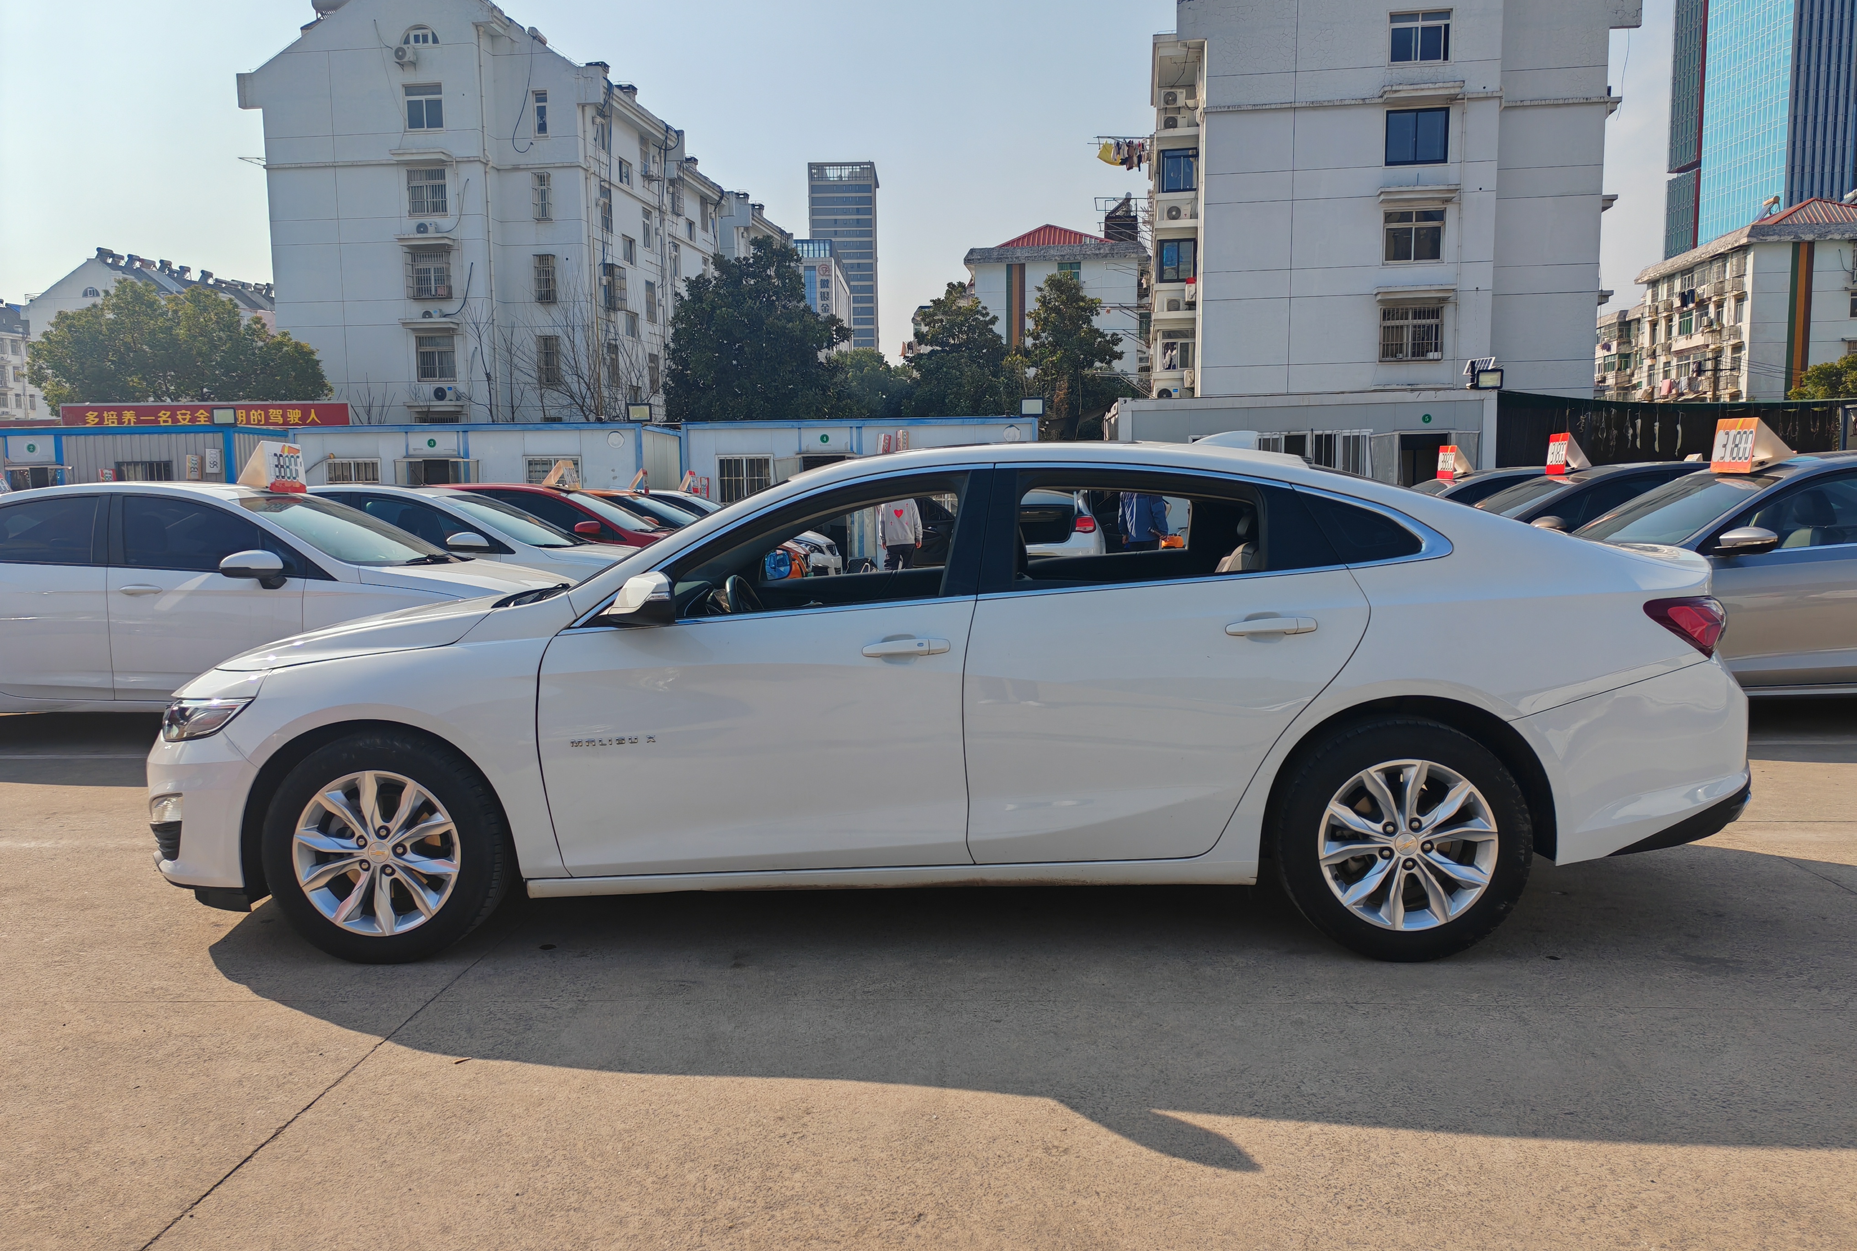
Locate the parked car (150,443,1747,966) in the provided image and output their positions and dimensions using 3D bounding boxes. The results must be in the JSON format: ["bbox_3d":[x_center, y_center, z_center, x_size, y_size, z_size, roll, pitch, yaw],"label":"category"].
[{"bbox_3d":[0.003,0.128,4.824,4.930,1.468,1.854,0,5,1],"label":"parked car"}]

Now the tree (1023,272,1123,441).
[{"bbox_3d":[3.873,-5.727,38.630,2.660,7.250,2.660,-1,5,0],"label":"tree"}]

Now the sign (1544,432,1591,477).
[{"bbox_3d":[4.853,-1.300,11.000,0.220,0.290,0.370,-11,5,-2],"label":"sign"}]

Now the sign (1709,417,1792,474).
[{"bbox_3d":[4.760,-1.037,8.350,0.270,0.290,0.430,-11,5,4],"label":"sign"}]

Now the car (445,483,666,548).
[{"bbox_3d":[-3.900,-0.638,14.200,4.600,1.470,1.800,0,5,3],"label":"car"}]

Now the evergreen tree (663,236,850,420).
[{"bbox_3d":[-4.753,-6.501,40.565,5.220,8.630,5.220,-1,5,0],"label":"evergreen tree"}]

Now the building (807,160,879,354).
[{"bbox_3d":[-27.497,-95.946,478.037,20.500,104.600,30.000,-1,5,0],"label":"building"}]

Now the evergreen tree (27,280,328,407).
[{"bbox_3d":[-19.912,-5.491,38.653,8.010,7.350,8.010,-1,5,0],"label":"evergreen tree"}]

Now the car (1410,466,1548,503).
[{"bbox_3d":[5.237,-0.712,13.293,4.600,1.460,1.790,-1,5,-2],"label":"car"}]

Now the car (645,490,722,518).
[{"bbox_3d":[-3.600,-1.073,19.500,4.600,1.470,1.800,0,5,3],"label":"car"}]

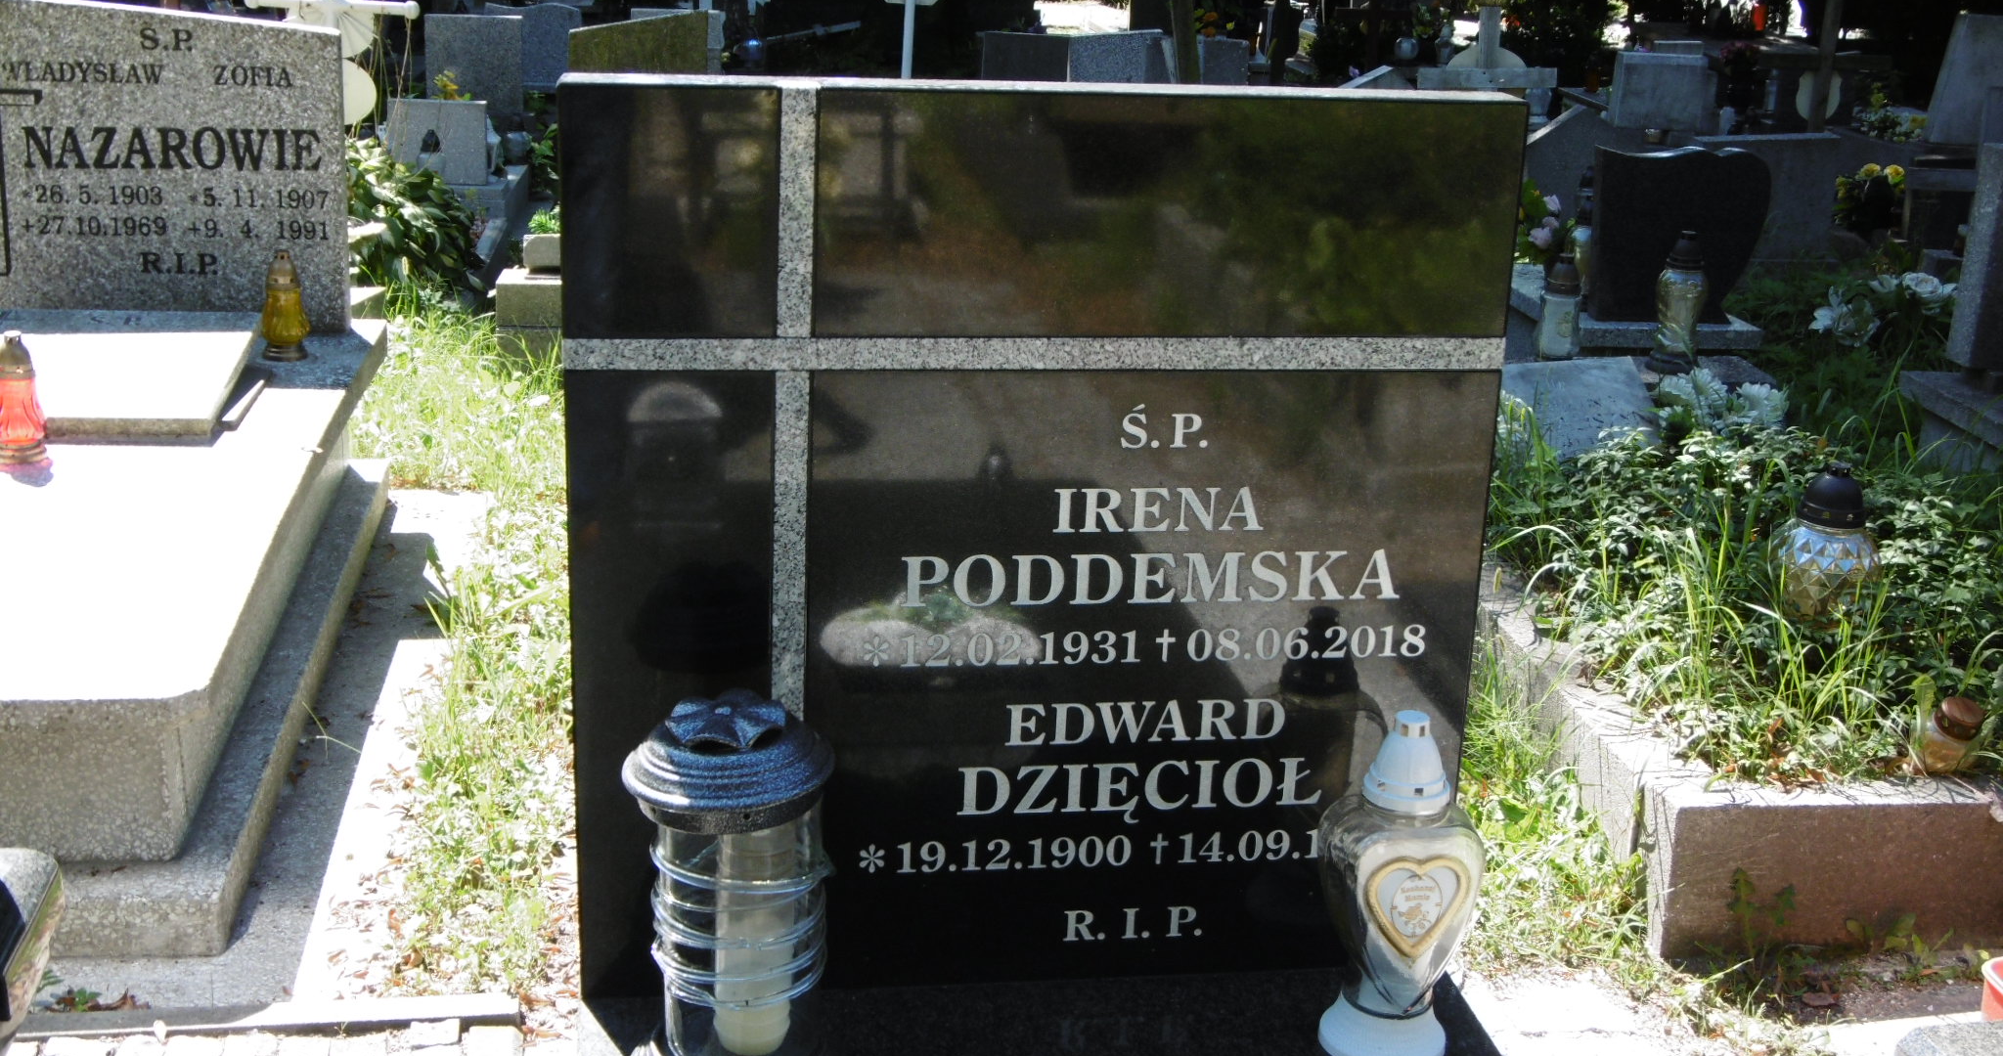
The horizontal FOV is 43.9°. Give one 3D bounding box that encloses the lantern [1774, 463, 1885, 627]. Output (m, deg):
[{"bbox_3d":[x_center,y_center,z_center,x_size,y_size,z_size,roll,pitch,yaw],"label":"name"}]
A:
[{"bbox_3d":[1.201,0.020,3.572,0.146,0.220,0.146,2,16,0],"label":"lantern"}]

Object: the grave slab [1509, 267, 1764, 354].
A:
[{"bbox_3d":[1.419,-0.537,5.868,0.416,0.045,0.850,0,17,-7],"label":"grave slab"}]

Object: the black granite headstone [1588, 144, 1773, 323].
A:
[{"bbox_3d":[1.498,-0.647,5.504,0.386,0.378,0.060,0,17,-7],"label":"black granite headstone"}]

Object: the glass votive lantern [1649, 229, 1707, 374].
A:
[{"bbox_3d":[1.376,-0.460,5.010,0.113,0.279,0.113,2,16,0],"label":"glass votive lantern"}]

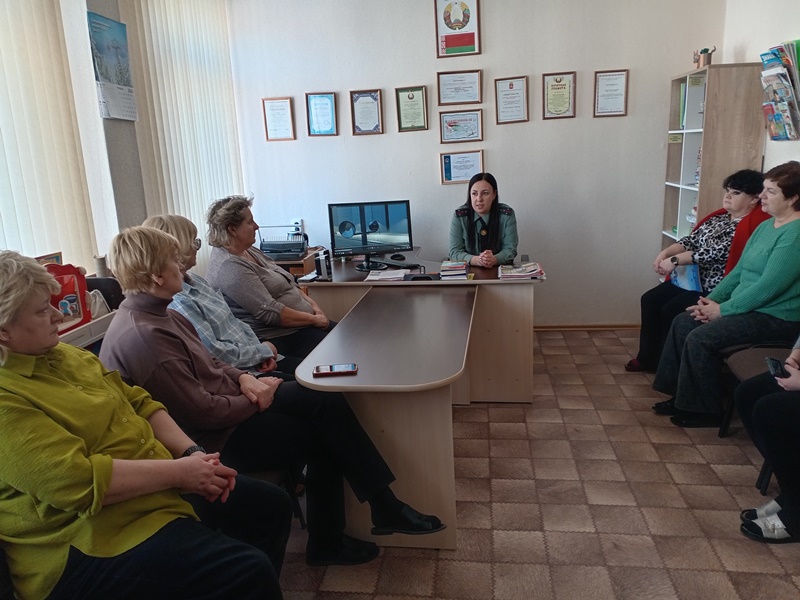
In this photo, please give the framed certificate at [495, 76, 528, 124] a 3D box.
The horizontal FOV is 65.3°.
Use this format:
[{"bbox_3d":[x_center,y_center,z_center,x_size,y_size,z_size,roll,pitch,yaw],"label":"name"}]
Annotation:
[{"bbox_3d":[0.845,-1.495,4.679,0.238,0.325,0.024,-1,14,6],"label":"framed certificate"}]

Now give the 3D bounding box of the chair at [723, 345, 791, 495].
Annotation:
[{"bbox_3d":[1.790,0.352,2.787,0.570,0.820,0.530,0,14,8],"label":"chair"}]

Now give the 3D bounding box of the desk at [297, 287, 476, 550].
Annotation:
[{"bbox_3d":[0.037,0.457,2.942,0.620,0.720,1.565,-1,14,9],"label":"desk"}]

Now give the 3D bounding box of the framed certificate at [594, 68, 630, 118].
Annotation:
[{"bbox_3d":[1.547,-1.509,4.571,0.239,0.323,0.020,0,14,8],"label":"framed certificate"}]

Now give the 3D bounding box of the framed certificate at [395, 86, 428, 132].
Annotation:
[{"bbox_3d":[0.092,-1.457,4.770,0.238,0.325,0.024,-1,14,6],"label":"framed certificate"}]

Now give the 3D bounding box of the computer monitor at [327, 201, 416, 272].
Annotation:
[{"bbox_3d":[-0.172,-0.405,3.930,0.510,0.410,0.200,-5,14,-13],"label":"computer monitor"}]

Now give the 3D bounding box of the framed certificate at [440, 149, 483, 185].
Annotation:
[{"bbox_3d":[0.486,-1.022,4.834,0.325,0.238,0.024,-1,14,6],"label":"framed certificate"}]

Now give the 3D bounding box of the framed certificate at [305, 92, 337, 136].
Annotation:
[{"bbox_3d":[-0.608,-1.440,4.851,0.238,0.325,0.024,-1,14,6],"label":"framed certificate"}]

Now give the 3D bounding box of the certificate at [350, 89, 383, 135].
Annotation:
[{"bbox_3d":[-0.253,-1.448,4.824,0.245,0.325,0.020,0,14,8],"label":"certificate"}]

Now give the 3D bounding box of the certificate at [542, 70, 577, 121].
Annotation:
[{"bbox_3d":[1.188,-1.516,4.637,0.238,0.325,0.024,-1,14,6],"label":"certificate"}]

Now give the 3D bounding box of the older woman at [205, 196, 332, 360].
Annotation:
[{"bbox_3d":[-0.568,0.080,3.354,0.760,1.270,0.540,-2,13,2],"label":"older woman"}]

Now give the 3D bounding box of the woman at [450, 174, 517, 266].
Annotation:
[{"bbox_3d":[0.562,-0.169,4.119,0.470,1.310,0.660,0,14,8],"label":"woman"}]

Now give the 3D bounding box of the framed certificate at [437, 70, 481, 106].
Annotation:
[{"bbox_3d":[0.454,-1.592,4.695,0.332,0.240,0.020,0,14,8],"label":"framed certificate"}]

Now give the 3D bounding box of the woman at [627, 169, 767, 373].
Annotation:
[{"bbox_3d":[1.759,-0.110,3.716,0.680,1.290,0.550,-2,13,2],"label":"woman"}]

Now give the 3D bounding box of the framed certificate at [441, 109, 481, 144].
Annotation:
[{"bbox_3d":[0.469,-1.323,4.762,0.325,0.238,0.024,-1,14,6],"label":"framed certificate"}]

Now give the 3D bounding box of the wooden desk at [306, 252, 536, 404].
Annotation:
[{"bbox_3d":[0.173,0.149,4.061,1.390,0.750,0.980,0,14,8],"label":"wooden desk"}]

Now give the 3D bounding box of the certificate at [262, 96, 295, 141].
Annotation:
[{"bbox_3d":[-0.949,-1.416,4.894,0.238,0.325,0.024,-1,14,6],"label":"certificate"}]

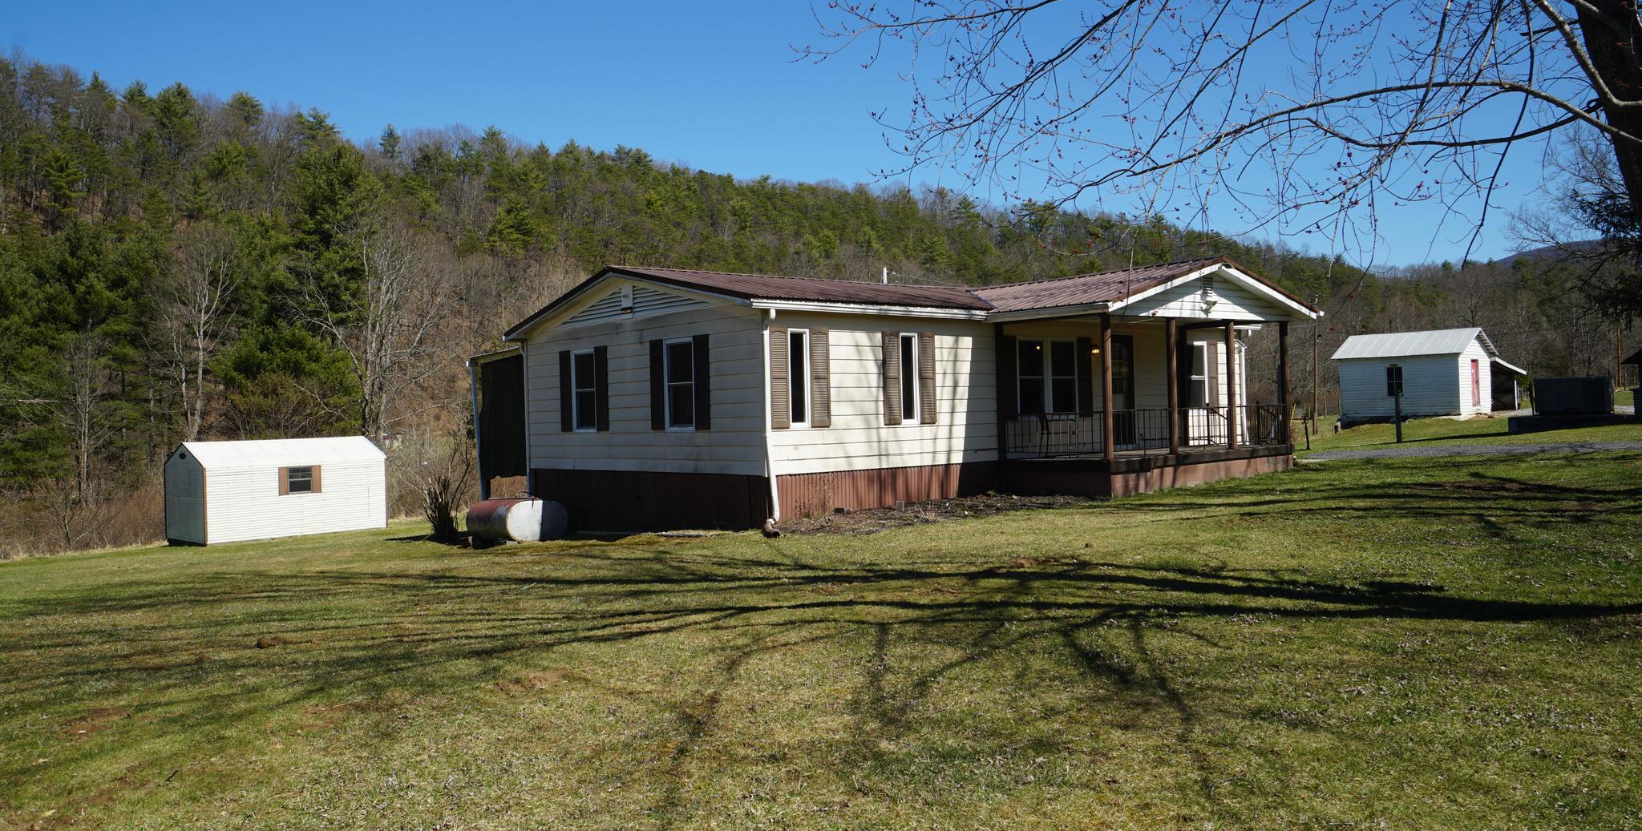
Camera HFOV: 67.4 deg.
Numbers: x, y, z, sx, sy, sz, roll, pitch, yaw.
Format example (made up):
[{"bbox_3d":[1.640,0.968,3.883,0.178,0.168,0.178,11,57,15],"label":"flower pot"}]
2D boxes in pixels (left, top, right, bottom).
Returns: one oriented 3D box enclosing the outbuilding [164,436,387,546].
[{"bbox_3d":[-14.560,1.952,33.143,2.624,2.599,4.943,-2,0,42],"label":"outbuilding"}]

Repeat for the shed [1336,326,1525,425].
[{"bbox_3d":[28.028,-1.589,56.546,8.402,4.332,5.583,-1,0,-44],"label":"shed"}]

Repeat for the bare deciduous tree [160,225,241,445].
[{"bbox_3d":[-29.305,-2.720,58.000,3.927,12.573,3.927,-1,0,-27],"label":"bare deciduous tree"}]

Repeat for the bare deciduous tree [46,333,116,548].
[{"bbox_3d":[-27.651,0.695,46.000,2.636,7.623,2.636,-1,0,-31],"label":"bare deciduous tree"}]

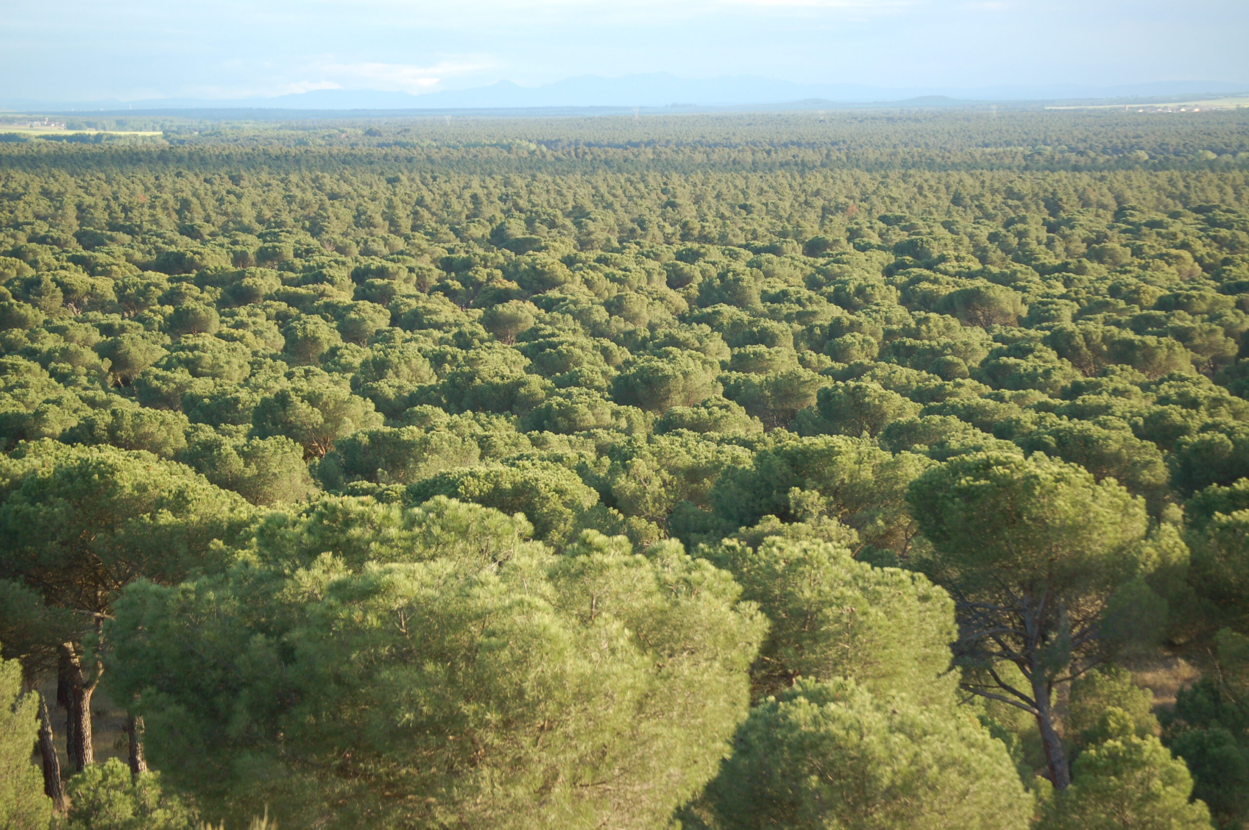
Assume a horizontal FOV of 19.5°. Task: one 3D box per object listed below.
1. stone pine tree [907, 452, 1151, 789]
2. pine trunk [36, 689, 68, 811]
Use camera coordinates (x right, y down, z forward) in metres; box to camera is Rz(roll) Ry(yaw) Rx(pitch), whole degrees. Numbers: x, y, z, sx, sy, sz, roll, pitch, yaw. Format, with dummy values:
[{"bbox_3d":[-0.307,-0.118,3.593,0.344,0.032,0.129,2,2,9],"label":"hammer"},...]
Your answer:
[{"bbox_3d":[11.530,6.020,103.500,7.000,10.000,6.800,0,5,0],"label":"stone pine tree"},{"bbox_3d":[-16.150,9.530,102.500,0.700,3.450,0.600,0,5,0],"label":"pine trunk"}]

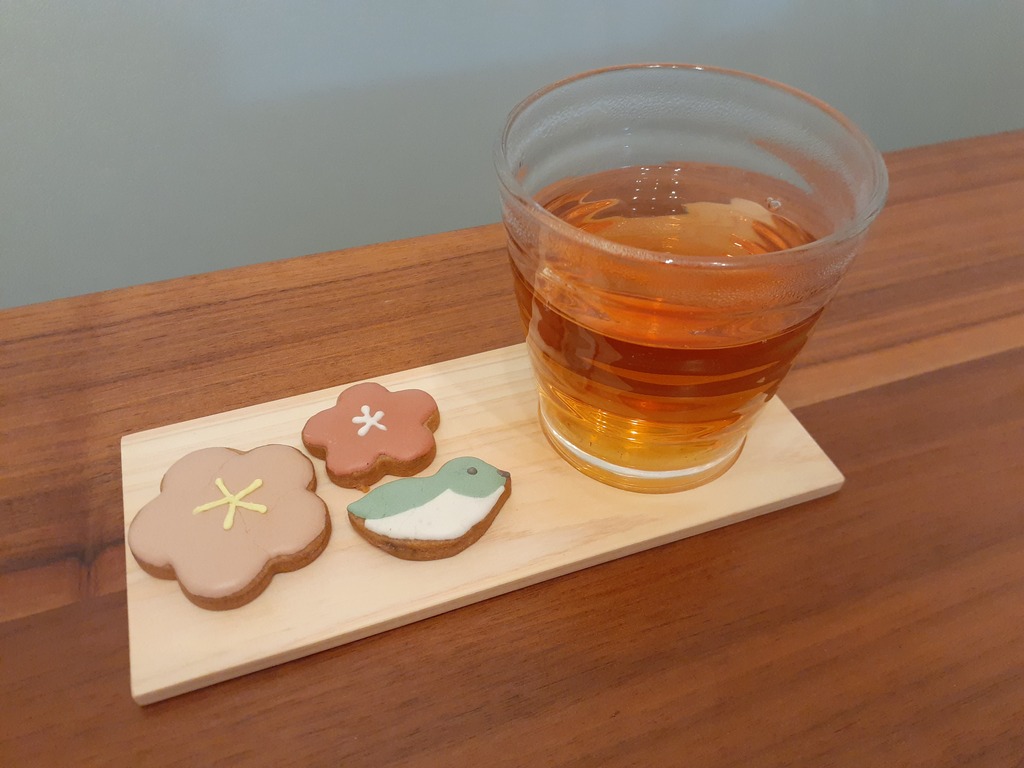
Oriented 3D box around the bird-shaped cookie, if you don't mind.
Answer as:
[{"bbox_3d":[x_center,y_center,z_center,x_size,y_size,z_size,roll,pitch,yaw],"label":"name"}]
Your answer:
[{"bbox_3d":[-0.020,0.037,0.229,0.046,0.006,0.026,-24,51,-22],"label":"bird-shaped cookie"}]

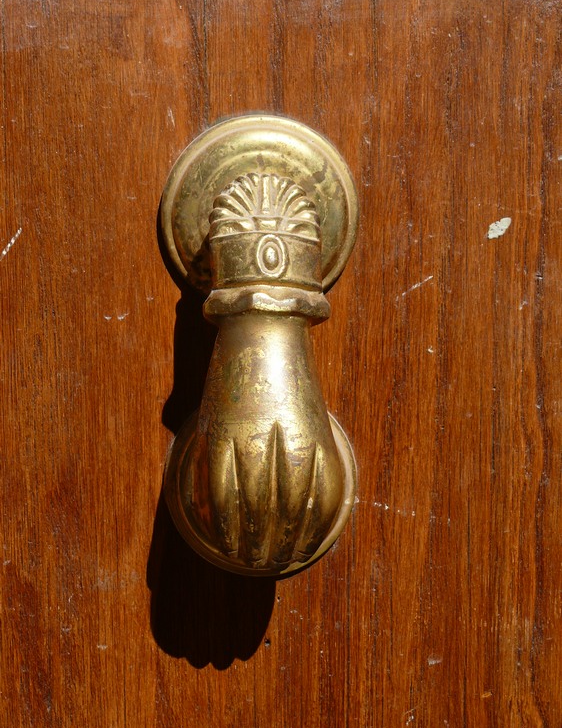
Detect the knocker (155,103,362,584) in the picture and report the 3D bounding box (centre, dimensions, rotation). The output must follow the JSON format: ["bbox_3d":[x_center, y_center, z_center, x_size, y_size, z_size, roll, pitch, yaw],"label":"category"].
[{"bbox_3d":[-0.005,0.000,0.498,0.067,0.161,0.061,-1,9,-4],"label":"knocker"}]

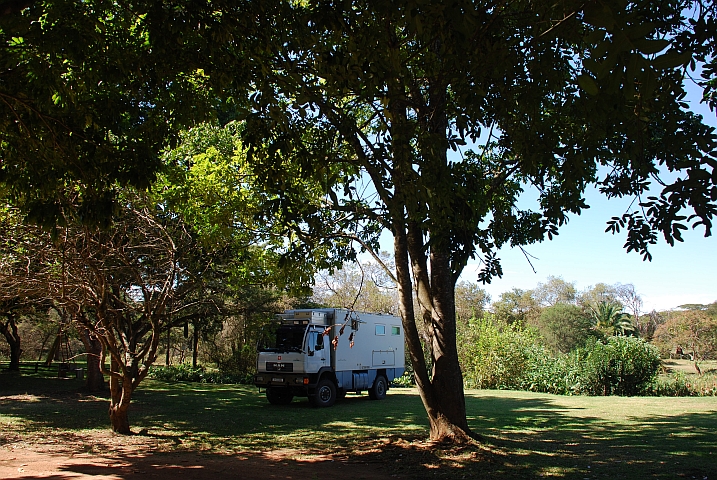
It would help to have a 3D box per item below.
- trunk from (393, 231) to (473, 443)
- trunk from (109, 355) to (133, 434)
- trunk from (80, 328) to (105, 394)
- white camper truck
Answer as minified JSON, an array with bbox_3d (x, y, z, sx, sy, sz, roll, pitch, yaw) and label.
[{"bbox_3d":[1.657,2.034,12.087,1.680,4.615,1.100,0,-12,0],"label":"trunk"},{"bbox_3d":[-5.658,3.667,12.805,0.520,1.753,0.520,5,-13,-23],"label":"trunk"},{"bbox_3d":[-13.934,6.257,28.216,1.100,3.200,1.100,6,-13,-25],"label":"trunk"},{"bbox_3d":[-0.848,4.723,21.812,2.399,3.457,7.116,-8,-14,32],"label":"white camper truck"}]

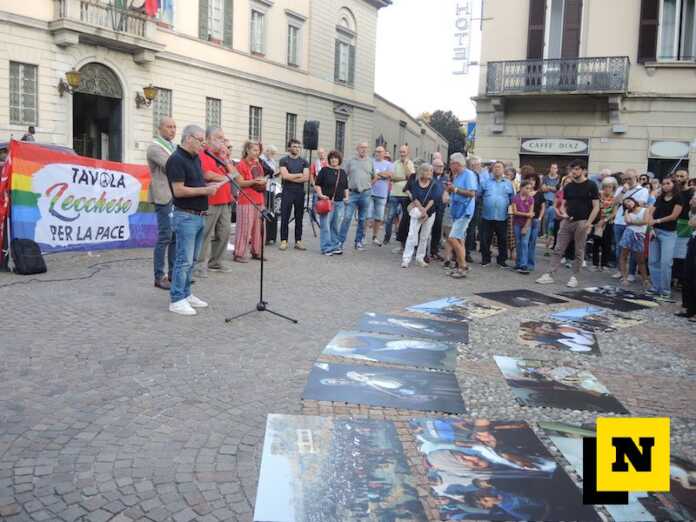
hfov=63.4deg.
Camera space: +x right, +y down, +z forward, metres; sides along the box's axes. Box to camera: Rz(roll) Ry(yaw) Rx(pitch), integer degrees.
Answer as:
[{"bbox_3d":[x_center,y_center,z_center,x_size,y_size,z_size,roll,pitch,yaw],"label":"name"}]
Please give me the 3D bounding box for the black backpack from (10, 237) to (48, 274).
[{"bbox_3d":[-3.717,-0.082,6.610,0.350,0.400,0.220,-2,11,-30],"label":"black backpack"}]

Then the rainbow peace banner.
[{"bbox_3d":[-3.571,-0.812,7.846,0.060,1.370,2.050,11,12,40],"label":"rainbow peace banner"}]

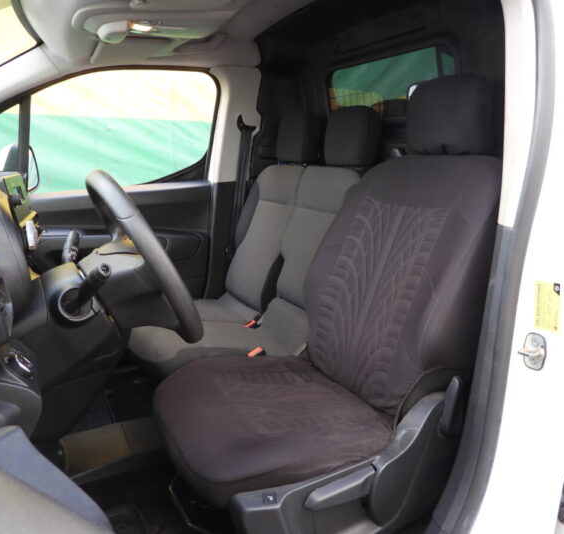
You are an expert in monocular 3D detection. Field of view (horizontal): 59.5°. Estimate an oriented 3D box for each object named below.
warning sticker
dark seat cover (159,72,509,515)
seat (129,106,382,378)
[{"bbox_3d":[0.474,0.071,0.880,0.041,0.088,0.003,2,12,32],"label":"warning sticker"},{"bbox_3d":[0.147,0.070,1.181,0.850,1.045,0.530,-7,15,-28],"label":"dark seat cover"},{"bbox_3d":[-0.164,-0.049,1.740,0.880,1.005,0.750,-7,15,-28],"label":"seat"}]

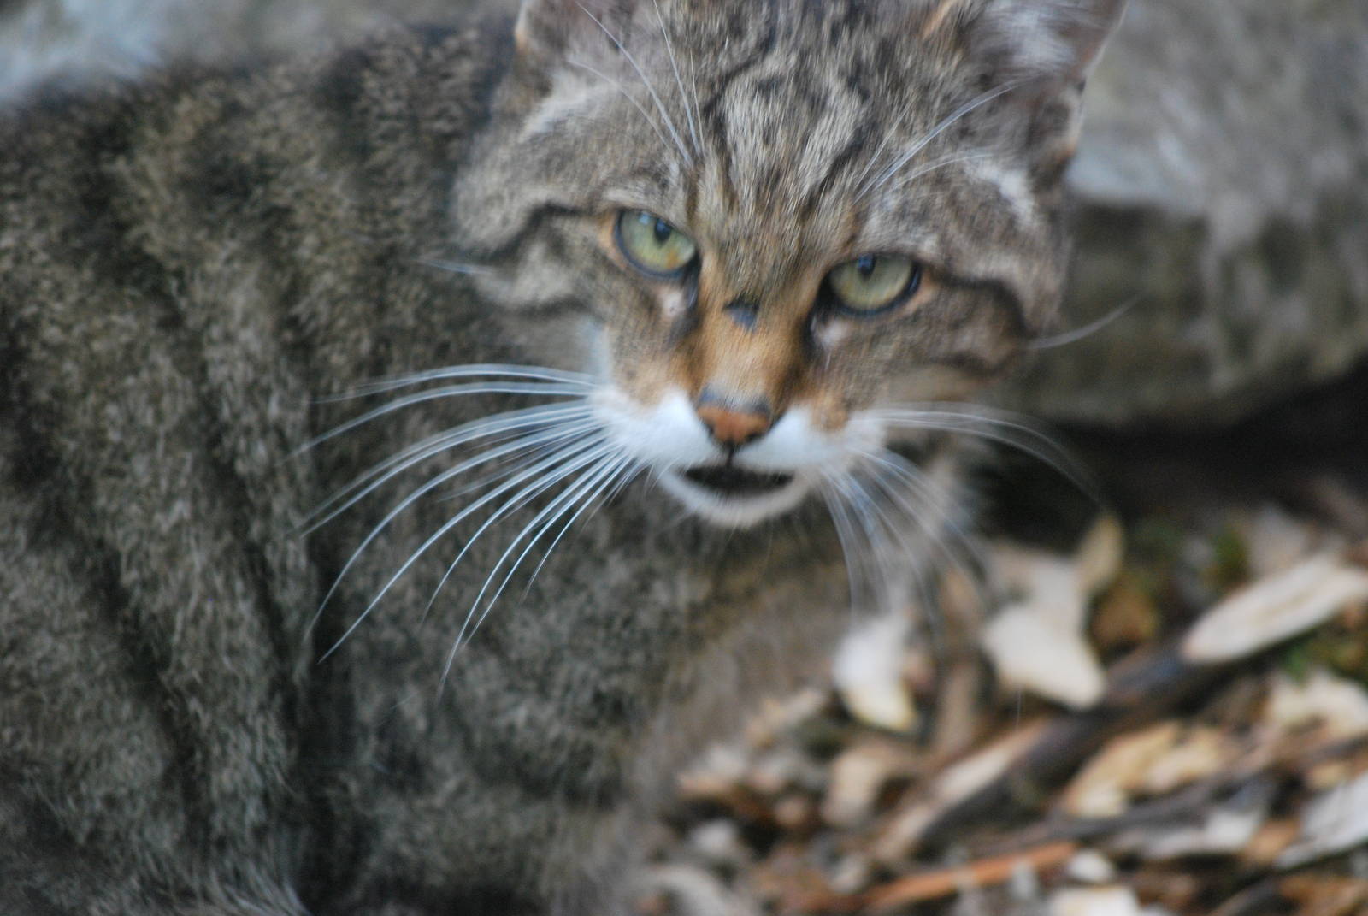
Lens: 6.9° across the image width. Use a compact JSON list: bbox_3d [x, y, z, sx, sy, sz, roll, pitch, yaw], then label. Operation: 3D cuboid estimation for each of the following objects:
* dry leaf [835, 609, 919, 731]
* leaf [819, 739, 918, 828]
[{"bbox_3d":[0.040,0.045,2.400,0.018,0.014,0.027,-5,25,-10],"label":"dry leaf"},{"bbox_3d":[0.038,0.067,2.360,0.019,0.010,0.023,-5,25,-10],"label":"leaf"}]

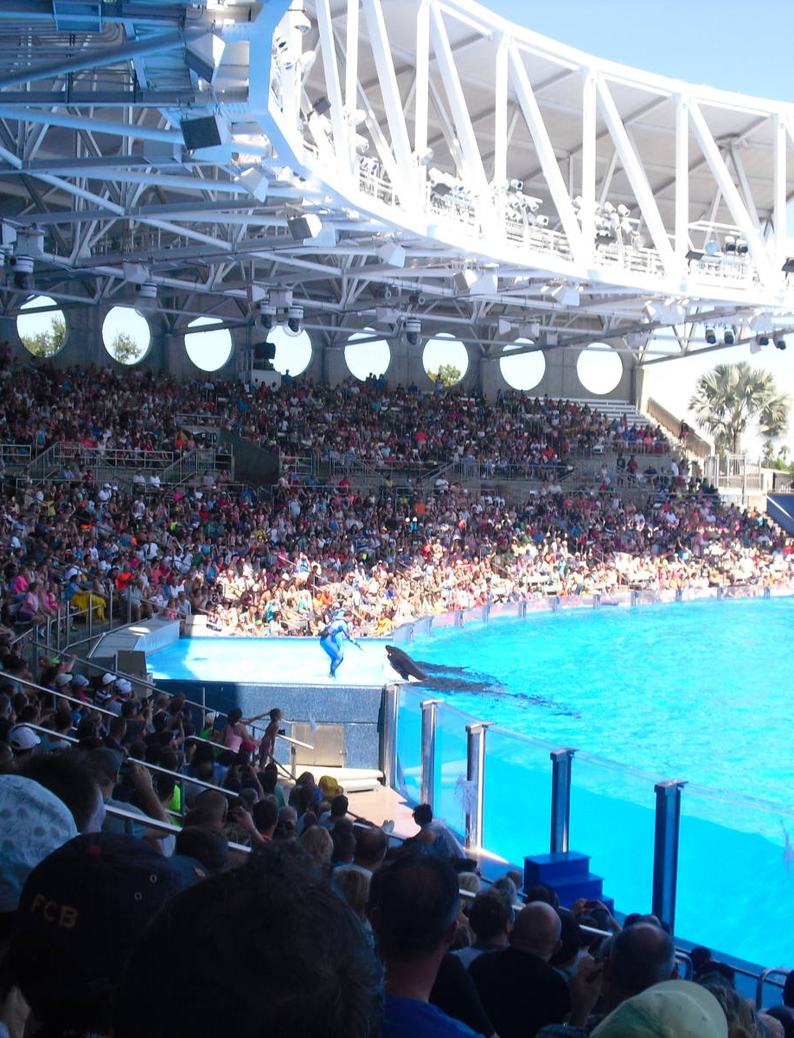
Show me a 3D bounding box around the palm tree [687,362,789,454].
[{"bbox_3d":[21.704,-6.050,91.000,6.400,7.800,6.300,1,0,13],"label":"palm tree"}]

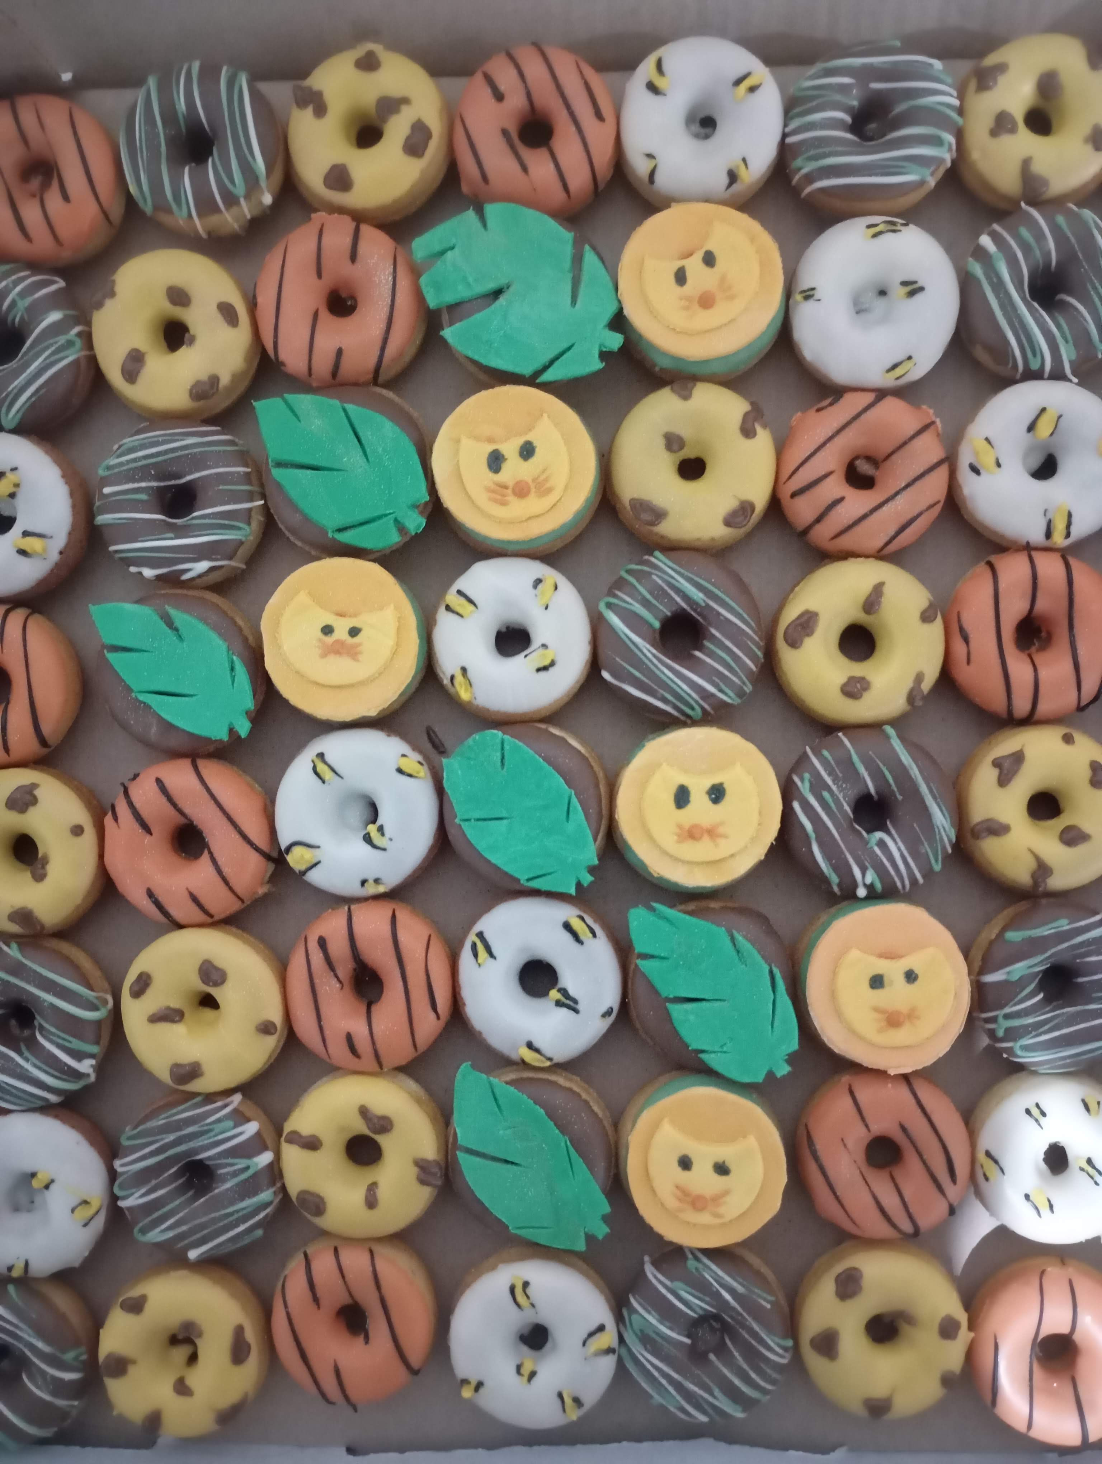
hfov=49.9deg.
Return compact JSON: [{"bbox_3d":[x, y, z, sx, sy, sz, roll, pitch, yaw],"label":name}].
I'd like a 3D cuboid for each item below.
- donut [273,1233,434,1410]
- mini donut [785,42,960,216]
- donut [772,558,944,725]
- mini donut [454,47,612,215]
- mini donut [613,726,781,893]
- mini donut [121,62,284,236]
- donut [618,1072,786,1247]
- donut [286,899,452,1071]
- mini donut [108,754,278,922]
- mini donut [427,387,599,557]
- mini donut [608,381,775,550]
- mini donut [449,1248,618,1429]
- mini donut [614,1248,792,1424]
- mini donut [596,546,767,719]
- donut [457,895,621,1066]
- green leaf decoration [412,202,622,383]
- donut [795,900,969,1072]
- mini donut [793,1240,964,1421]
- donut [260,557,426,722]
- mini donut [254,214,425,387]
[{"bbox_3d":[-0.068,0.202,0.407,0.056,0.026,0.056,0,88,1],"label":"donut"},{"bbox_3d":[0.103,-0.193,0.379,0.054,0.025,0.054,0,90,3],"label":"mini donut"},{"bbox_3d":[0.098,-0.029,0.378,0.054,0.025,0.054,0,90,3],"label":"donut"},{"bbox_3d":[-0.005,-0.194,0.384,0.053,0.025,0.053,0,90,3],"label":"mini donut"},{"bbox_3d":[0.047,0.025,0.379,0.053,0.027,0.053,0,90,3],"label":"mini donut"},{"bbox_3d":[-0.112,-0.187,0.381,0.052,0.022,0.052,0,86,3],"label":"mini donut"},{"bbox_3d":[0.051,0.144,0.405,0.056,0.029,0.056,0,88,1],"label":"donut"},{"bbox_3d":[-0.055,0.076,0.359,0.051,0.022,0.051,0,86,3],"label":"donut"},{"bbox_3d":[-0.119,0.036,0.393,0.055,0.025,0.055,0,88,1],"label":"mini donut"},{"bbox_3d":[-0.012,-0.090,0.415,0.057,0.029,0.057,0,88,1],"label":"mini donut"},{"bbox_3d":[0.049,-0.093,0.415,0.058,0.026,0.058,0,88,1],"label":"mini donut"},{"bbox_3d":[-0.006,0.207,0.406,0.057,0.026,0.057,0,88,1],"label":"mini donut"},{"bbox_3d":[0.045,0.175,0.346,0.051,0.022,0.051,0,86,3],"label":"mini donut"},{"bbox_3d":[0.045,-0.034,0.413,0.058,0.026,0.058,0,88,1],"label":"mini donut"},{"bbox_3d":[-0.004,0.075,0.356,0.051,0.022,0.051,0,86,3],"label":"donut"},{"bbox_3d":[-0.010,-0.133,0.359,0.072,0.005,0.049,34,89,5],"label":"green leaf decoration"},{"bbox_3d":[0.105,0.081,0.376,0.053,0.027,0.053,0,90,3],"label":"donut"},{"bbox_3d":[0.113,0.203,0.404,0.057,0.026,0.057,0,88,1],"label":"mini donut"},{"bbox_3d":[-0.068,-0.030,0.385,0.053,0.027,0.053,0,90,3],"label":"donut"},{"bbox_3d":[-0.071,-0.145,0.398,0.056,0.025,0.056,0,88,1],"label":"mini donut"}]

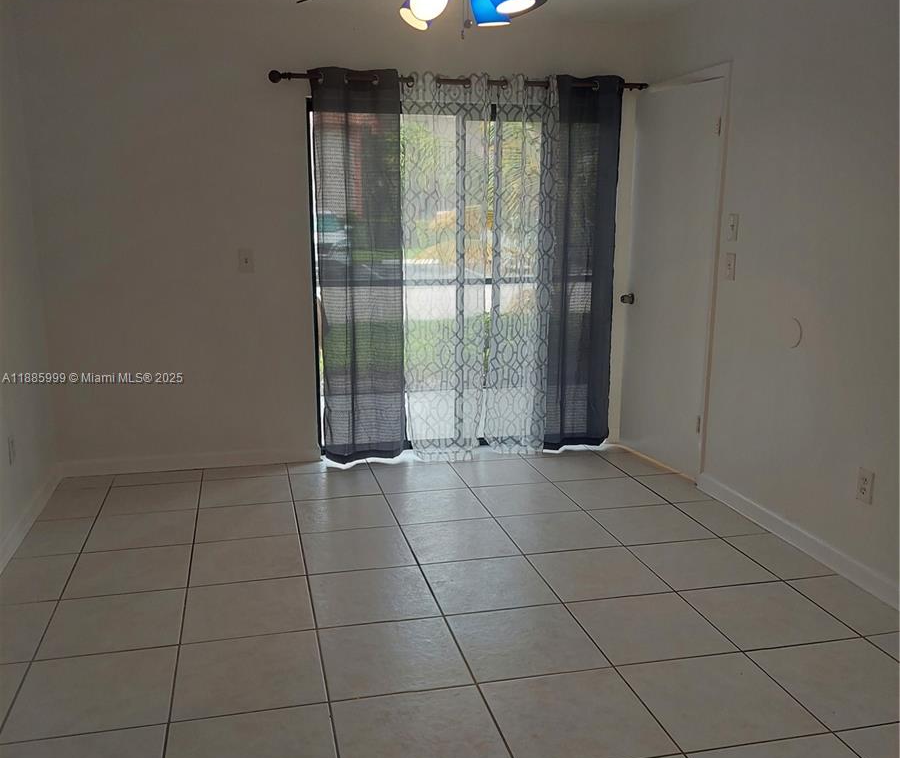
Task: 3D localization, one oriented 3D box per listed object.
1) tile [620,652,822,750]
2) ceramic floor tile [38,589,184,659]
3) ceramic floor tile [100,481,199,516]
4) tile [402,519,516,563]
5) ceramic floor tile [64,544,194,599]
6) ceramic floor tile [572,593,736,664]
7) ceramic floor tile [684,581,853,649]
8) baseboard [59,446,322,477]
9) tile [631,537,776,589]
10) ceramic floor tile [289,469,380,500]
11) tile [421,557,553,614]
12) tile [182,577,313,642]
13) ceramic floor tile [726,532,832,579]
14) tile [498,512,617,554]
[{"bbox_3d":[0.804,0.964,2.512,0.450,0.010,0.443,-2,12,-13],"label":"tile"},{"bbox_3d":[-1.175,0.859,2.933,0.450,0.010,0.443,-2,12,-13],"label":"ceramic floor tile"},{"bbox_3d":[-1.489,0.600,4.188,0.450,0.010,0.443,-2,12,-13],"label":"ceramic floor tile"},{"bbox_3d":[0.044,0.730,3.748,0.455,0.012,0.455,-2,11,-13],"label":"tile"},{"bbox_3d":[-1.282,0.776,3.368,0.450,0.010,0.450,-2,11,-13],"label":"ceramic floor tile"},{"bbox_3d":[0.697,0.871,2.932,0.450,0.010,0.450,-2,11,-13],"label":"ceramic floor tile"},{"bbox_3d":[1.155,0.866,3.058,0.455,0.012,0.455,-2,11,-13],"label":"ceramic floor tile"},{"bbox_3d":[-1.429,0.469,4.681,1.399,0.082,0.014,-2,11,-13],"label":"baseboard"},{"bbox_3d":[1.041,0.771,3.466,0.450,0.010,0.443,-2,12,-13],"label":"tile"},{"bbox_3d":[-0.607,0.569,4.432,0.450,0.010,0.450,-2,11,-13],"label":"ceramic floor tile"},{"bbox_3d":[0.149,0.805,3.254,0.450,0.010,0.450,-2,11,-13],"label":"tile"},{"bbox_3d":[-0.727,0.834,3.018,0.446,0.010,0.441,-2,12,-13],"label":"tile"},{"bbox_3d":[1.411,0.766,3.589,0.262,0.012,0.455,-2,11,-13],"label":"ceramic floor tile"},{"bbox_3d":[0.487,0.701,3.787,0.450,0.010,0.450,-2,11,-13],"label":"tile"}]

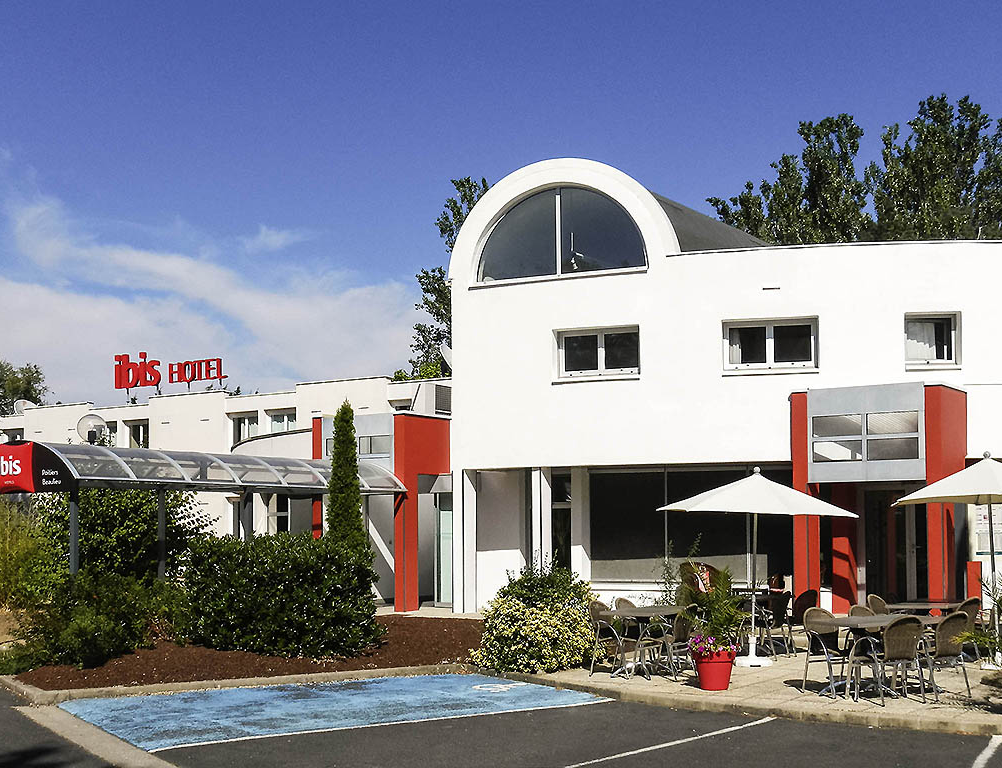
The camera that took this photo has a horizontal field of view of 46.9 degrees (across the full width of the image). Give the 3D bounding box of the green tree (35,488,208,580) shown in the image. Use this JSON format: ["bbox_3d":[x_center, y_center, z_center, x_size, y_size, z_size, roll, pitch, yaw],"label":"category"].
[{"bbox_3d":[-8.169,3.549,24.934,3.700,2.800,3.200,1,-6,-11],"label":"green tree"}]

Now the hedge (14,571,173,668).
[{"bbox_3d":[-5.648,3.203,15.958,2.100,1.220,1.800,1,-6,-11],"label":"hedge"}]

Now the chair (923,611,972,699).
[{"bbox_3d":[4.400,2.743,11.720,0.560,0.860,0.600,2,-6,-27],"label":"chair"}]

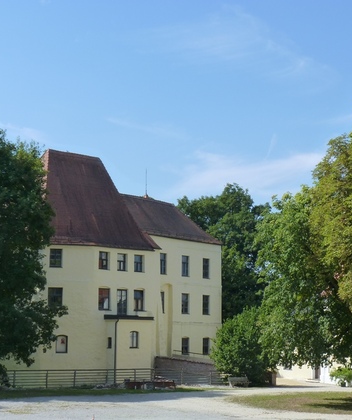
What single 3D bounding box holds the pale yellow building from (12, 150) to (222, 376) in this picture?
[{"bbox_3d":[-6.543,5.380,75.273,12.000,19.700,20.500,-8,-12,43],"label":"pale yellow building"}]

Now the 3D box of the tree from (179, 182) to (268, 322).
[{"bbox_3d":[5.445,7.411,91.963,11.000,20.261,10.500,0,-9,0],"label":"tree"}]

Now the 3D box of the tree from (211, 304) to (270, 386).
[{"bbox_3d":[4.904,10.356,65.183,4.621,6.006,4.600,0,-9,0],"label":"tree"}]

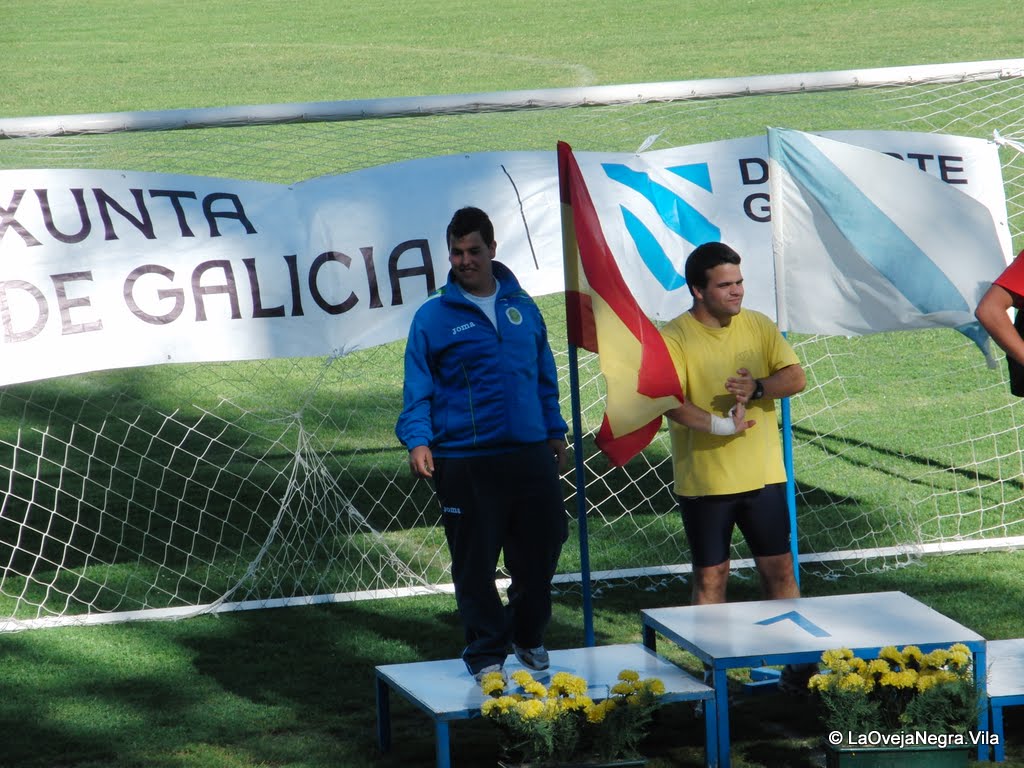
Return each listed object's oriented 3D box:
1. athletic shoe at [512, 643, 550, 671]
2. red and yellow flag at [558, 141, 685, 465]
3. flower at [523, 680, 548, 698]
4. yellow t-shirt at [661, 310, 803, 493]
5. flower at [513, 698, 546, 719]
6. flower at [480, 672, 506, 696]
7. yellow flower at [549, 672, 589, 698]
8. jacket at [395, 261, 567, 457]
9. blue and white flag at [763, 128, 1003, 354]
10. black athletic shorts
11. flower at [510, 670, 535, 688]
[{"bbox_3d":[0.077,1.016,23.770,0.110,0.120,0.280,-4,8,-17],"label":"athletic shoe"},{"bbox_3d":[0.428,-0.319,24.750,0.500,1.250,0.280,-1,8,10],"label":"red and yellow flag"},{"bbox_3d":[0.085,1.103,22.850,0.090,0.062,0.085,-2,8,0],"label":"flower"},{"bbox_3d":[0.846,0.072,24.750,0.550,0.700,0.330,-3,8,-10],"label":"yellow t-shirt"},{"bbox_3d":[0.063,1.169,22.812,0.110,0.070,0.090,-3,8,-10],"label":"flower"},{"bbox_3d":[-0.067,1.084,22.834,0.092,0.080,0.088,-2,8,0],"label":"flower"},{"bbox_3d":[0.204,1.086,22.875,0.135,0.078,0.095,-3,8,-10],"label":"yellow flower"},{"bbox_3d":[-0.117,-0.094,23.420,0.620,0.700,0.360,-4,8,-17],"label":"jacket"},{"bbox_3d":[1.480,-0.545,24.750,0.920,0.870,0.270,-3,7,0],"label":"blue and white flag"},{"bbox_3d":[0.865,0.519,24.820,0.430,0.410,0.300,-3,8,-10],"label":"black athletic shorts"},{"bbox_3d":[0.038,1.067,22.866,0.085,0.062,0.085,-3,8,-10],"label":"flower"}]

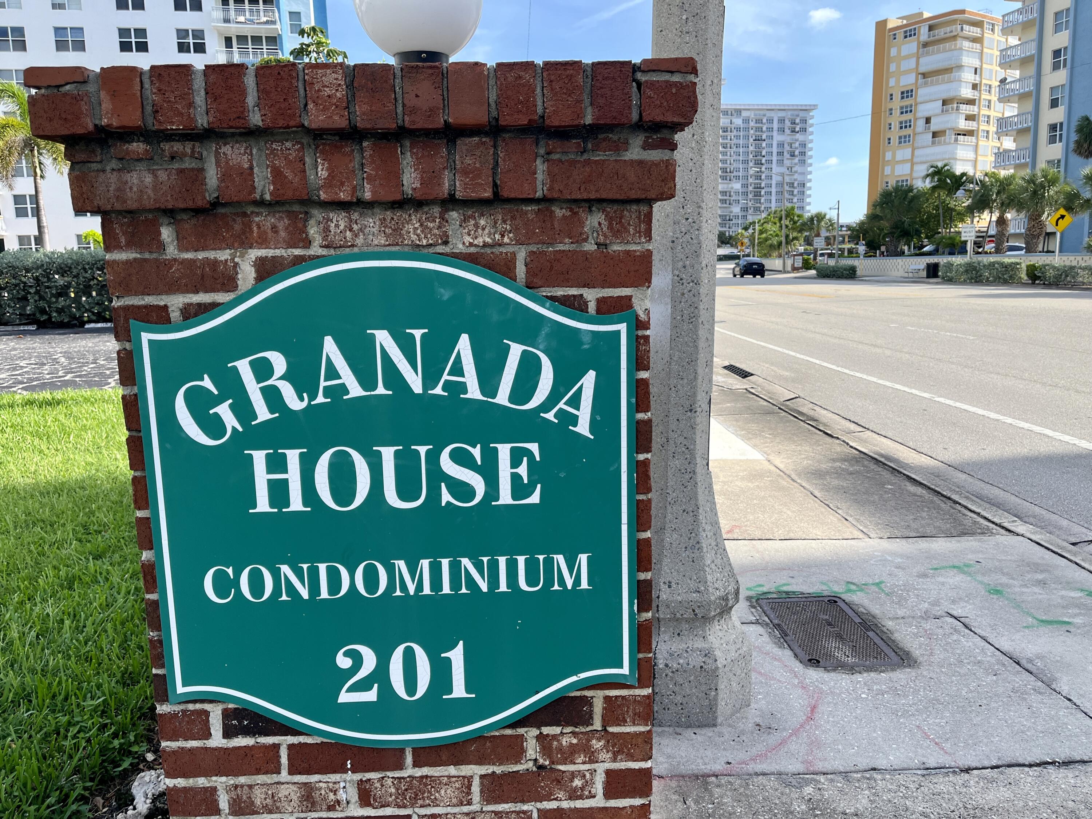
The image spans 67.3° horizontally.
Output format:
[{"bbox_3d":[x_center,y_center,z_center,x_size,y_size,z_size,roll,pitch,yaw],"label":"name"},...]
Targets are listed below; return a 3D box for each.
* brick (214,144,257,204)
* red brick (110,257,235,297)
[{"bbox_3d":[-0.466,-0.371,1.319,0.056,0.087,0.195,-2,10,-1],"label":"brick"},{"bbox_3d":[-0.581,-0.216,1.321,0.198,0.056,0.092,-2,10,-1],"label":"red brick"}]

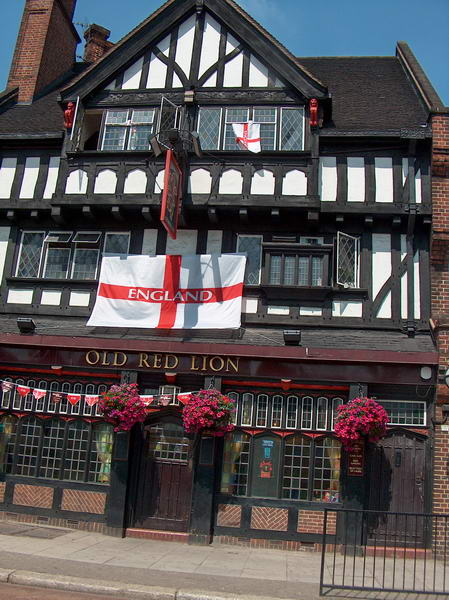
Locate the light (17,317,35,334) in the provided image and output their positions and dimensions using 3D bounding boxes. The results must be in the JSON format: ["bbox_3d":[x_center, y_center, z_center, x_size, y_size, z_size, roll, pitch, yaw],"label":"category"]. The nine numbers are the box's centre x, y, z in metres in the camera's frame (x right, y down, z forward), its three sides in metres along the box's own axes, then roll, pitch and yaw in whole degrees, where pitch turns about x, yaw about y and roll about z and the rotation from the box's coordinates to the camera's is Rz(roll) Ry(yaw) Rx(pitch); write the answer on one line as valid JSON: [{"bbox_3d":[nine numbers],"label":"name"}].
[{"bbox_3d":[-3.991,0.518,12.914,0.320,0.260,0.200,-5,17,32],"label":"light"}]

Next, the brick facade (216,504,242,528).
[{"bbox_3d":[0.095,3.920,11.616,0.421,0.374,0.100,2,-15,8],"label":"brick facade"}]

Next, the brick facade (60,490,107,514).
[{"bbox_3d":[-2.564,3.674,11.679,0.810,0.381,0.100,2,-15,8],"label":"brick facade"}]

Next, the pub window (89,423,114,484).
[{"bbox_3d":[-2.271,2.837,11.871,0.410,1.093,0.100,2,-15,8],"label":"pub window"}]

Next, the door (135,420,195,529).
[{"bbox_3d":[-1.091,3.250,11.801,0.980,2.000,0.120,2,-15,8],"label":"door"}]

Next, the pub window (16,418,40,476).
[{"bbox_3d":[-3.682,2.758,12.065,0.400,1.074,0.100,2,-15,8],"label":"pub window"}]

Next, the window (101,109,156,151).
[{"bbox_3d":[-1.950,-3.480,13.083,1.034,0.893,0.120,2,-15,8],"label":"window"}]

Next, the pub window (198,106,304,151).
[{"bbox_3d":[0.552,-3.500,13.097,2.200,1.040,0.140,2,-15,8],"label":"pub window"}]

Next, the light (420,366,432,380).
[{"bbox_3d":[3.586,1.305,11.377,0.206,0.233,0.110,2,-15,8],"label":"light"}]

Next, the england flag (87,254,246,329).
[{"bbox_3d":[-1.075,-0.176,12.528,2.970,1.500,0.140,2,-23,8],"label":"england flag"}]

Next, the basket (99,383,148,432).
[{"bbox_3d":[-1.839,1.948,11.611,0.920,0.880,0.850,2,-15,8],"label":"basket"}]

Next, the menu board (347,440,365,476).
[{"bbox_3d":[2.305,2.766,11.228,0.278,0.611,0.040,2,-15,8],"label":"menu board"}]

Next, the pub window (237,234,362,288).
[{"bbox_3d":[1.410,-0.770,12.640,2.448,1.091,0.300,2,-15,8],"label":"pub window"}]

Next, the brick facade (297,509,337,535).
[{"bbox_3d":[1.653,3.955,11.394,0.675,0.383,0.100,2,-15,8],"label":"brick facade"}]

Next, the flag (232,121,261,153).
[{"bbox_3d":[0.453,-3.284,12.892,0.550,0.730,0.100,2,-15,8],"label":"flag"}]

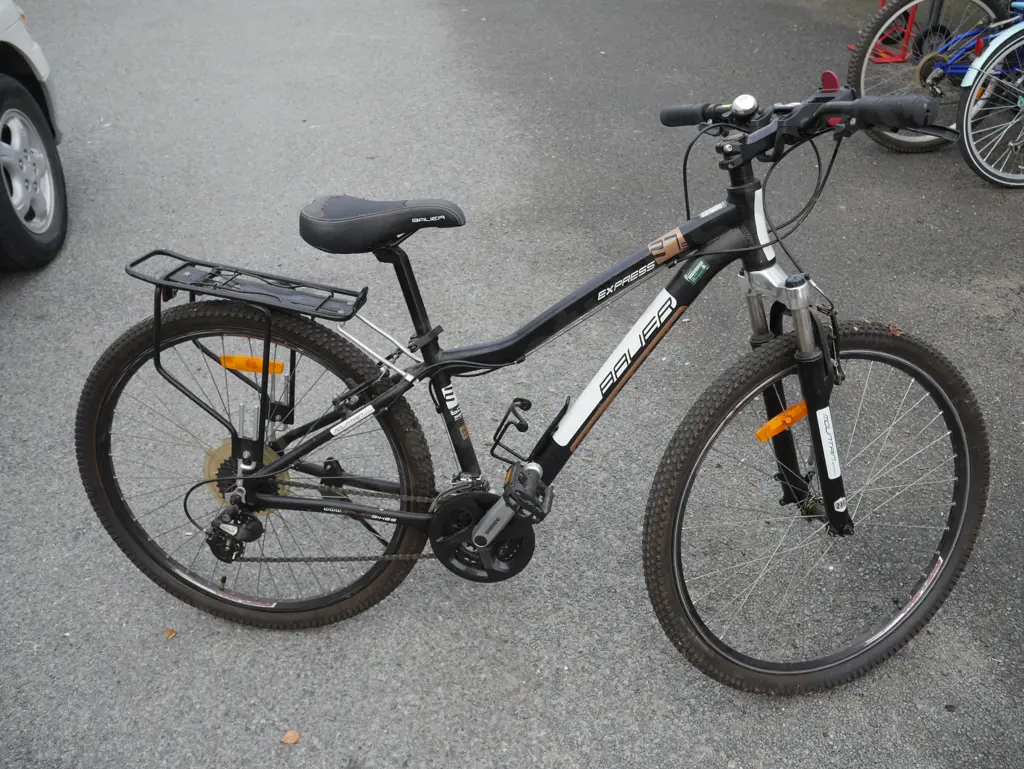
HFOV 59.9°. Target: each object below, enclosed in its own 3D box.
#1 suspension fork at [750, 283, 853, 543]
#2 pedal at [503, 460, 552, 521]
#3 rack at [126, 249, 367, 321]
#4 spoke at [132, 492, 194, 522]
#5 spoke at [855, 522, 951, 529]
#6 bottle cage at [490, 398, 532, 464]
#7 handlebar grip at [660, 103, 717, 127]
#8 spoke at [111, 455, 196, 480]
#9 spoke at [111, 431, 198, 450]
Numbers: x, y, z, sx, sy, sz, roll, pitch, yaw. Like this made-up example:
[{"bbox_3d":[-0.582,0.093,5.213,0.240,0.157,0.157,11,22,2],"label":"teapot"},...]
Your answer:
[{"bbox_3d":[0.465,0.044,1.433,0.063,0.444,0.172,-25,20,-10],"label":"suspension fork"},{"bbox_3d":[0.026,0.165,1.361,0.078,0.029,0.094,38,24,-9],"label":"pedal"},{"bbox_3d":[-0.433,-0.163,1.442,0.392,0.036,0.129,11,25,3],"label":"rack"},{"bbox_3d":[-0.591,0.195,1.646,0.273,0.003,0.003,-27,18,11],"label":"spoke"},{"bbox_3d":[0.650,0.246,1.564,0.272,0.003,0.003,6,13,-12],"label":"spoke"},{"bbox_3d":[0.028,0.063,1.473,0.077,0.157,0.077,27,25,-4],"label":"bottle cage"},{"bbox_3d":[0.294,-0.466,1.532,0.035,0.035,0.131,-27,21,-16],"label":"handlebar grip"},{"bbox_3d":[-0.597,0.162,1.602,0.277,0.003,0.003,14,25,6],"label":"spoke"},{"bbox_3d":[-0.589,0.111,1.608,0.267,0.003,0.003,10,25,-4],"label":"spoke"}]

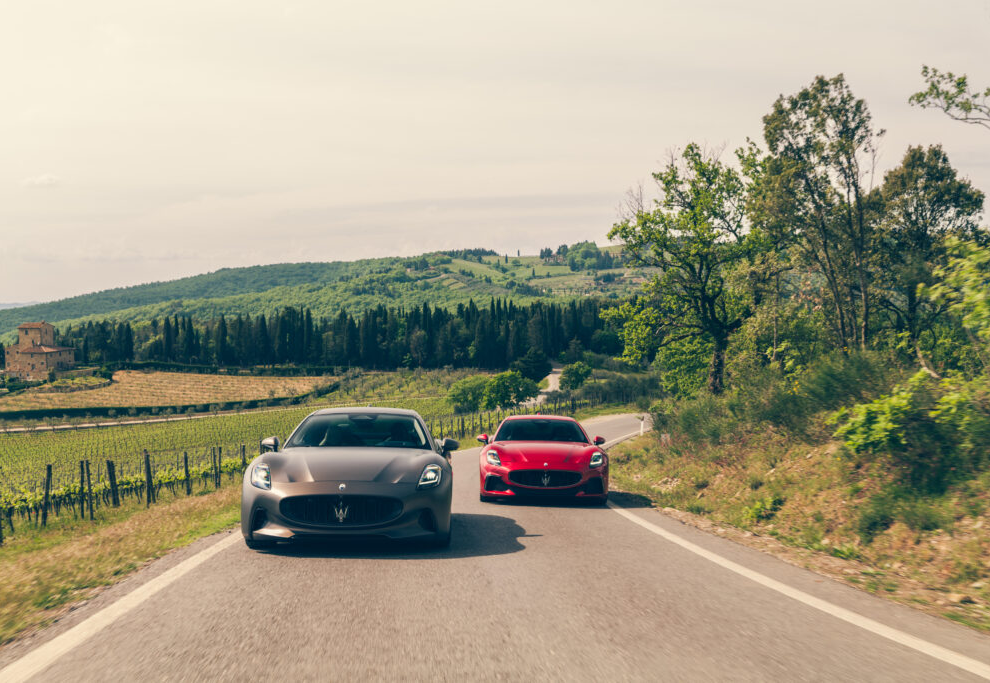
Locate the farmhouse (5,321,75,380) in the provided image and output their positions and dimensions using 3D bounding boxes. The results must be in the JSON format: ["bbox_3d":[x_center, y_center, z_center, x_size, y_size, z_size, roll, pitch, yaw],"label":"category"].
[{"bbox_3d":[-132.500,2.600,305.000,15.000,17.300,13.500,0,1,15],"label":"farmhouse"}]

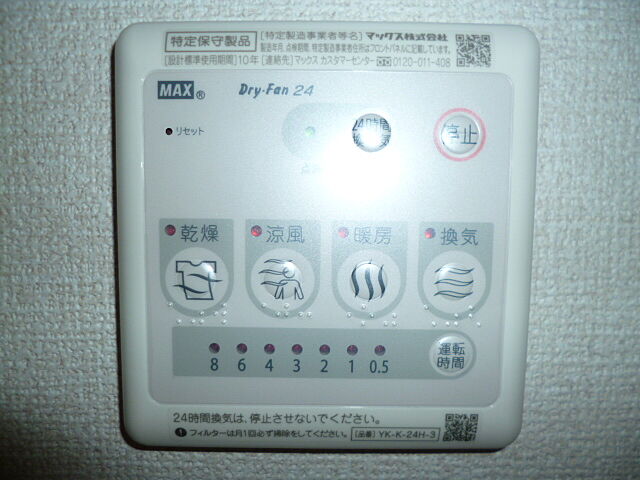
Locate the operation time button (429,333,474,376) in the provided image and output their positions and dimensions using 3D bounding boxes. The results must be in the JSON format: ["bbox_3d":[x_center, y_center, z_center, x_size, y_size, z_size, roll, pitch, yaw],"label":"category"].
[{"bbox_3d":[0.037,0.033,0.125,0.013,0.012,0.003,1,4,0],"label":"operation time button"}]

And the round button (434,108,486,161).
[{"bbox_3d":[0.038,-0.029,0.121,0.014,0.014,0.003,1,4,0],"label":"round button"}]

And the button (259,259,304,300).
[{"bbox_3d":[-0.011,0.011,0.124,0.012,0.012,0.003,1,4,0],"label":"button"}]

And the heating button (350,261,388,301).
[{"bbox_3d":[0.014,0.011,0.124,0.011,0.012,0.003,1,4,0],"label":"heating button"}]

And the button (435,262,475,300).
[{"bbox_3d":[0.038,0.012,0.124,0.011,0.011,0.003,1,4,0],"label":"button"}]

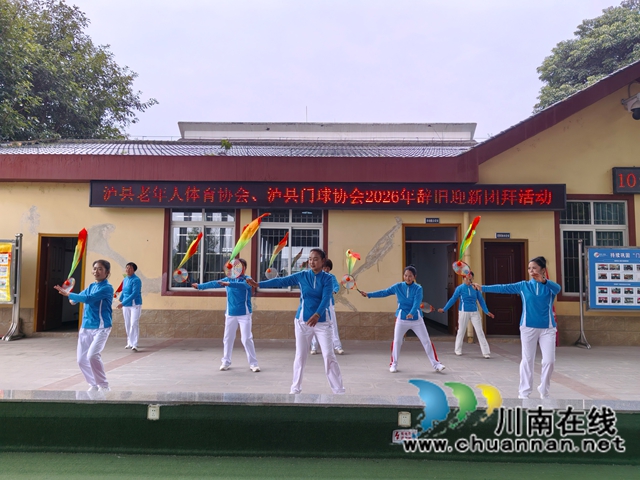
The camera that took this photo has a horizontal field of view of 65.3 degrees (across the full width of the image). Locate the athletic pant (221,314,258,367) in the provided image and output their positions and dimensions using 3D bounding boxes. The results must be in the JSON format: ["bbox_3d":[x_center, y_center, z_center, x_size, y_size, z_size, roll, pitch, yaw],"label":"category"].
[{"bbox_3d":[-1.160,1.433,7.271,0.481,0.759,0.320,0,-4,10],"label":"athletic pant"}]

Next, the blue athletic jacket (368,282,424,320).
[{"bbox_3d":[1.097,0.885,7.375,0.799,0.588,0.360,0,-4,3],"label":"blue athletic jacket"}]

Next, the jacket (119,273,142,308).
[{"bbox_3d":[-3.509,0.916,9.243,0.440,0.620,0.360,-2,-5,36],"label":"jacket"}]

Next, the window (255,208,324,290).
[{"bbox_3d":[-0.632,0.156,10.817,1.394,1.924,0.120,1,-4,1],"label":"window"}]

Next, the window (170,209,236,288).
[{"bbox_3d":[-2.532,0.143,10.857,1.350,1.904,0.120,1,-4,1],"label":"window"}]

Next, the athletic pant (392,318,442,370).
[{"bbox_3d":[1.424,1.511,7.381,0.708,0.762,0.340,0,-4,2],"label":"athletic pant"}]

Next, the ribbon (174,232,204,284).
[{"bbox_3d":[-1.829,0.244,6.900,0.328,0.678,0.200,0,-4,10],"label":"ribbon"}]

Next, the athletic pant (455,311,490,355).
[{"bbox_3d":[2.685,1.606,8.813,0.559,0.795,0.340,1,-4,0],"label":"athletic pant"}]

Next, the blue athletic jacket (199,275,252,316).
[{"bbox_3d":[-1.359,0.807,7.235,0.687,0.575,0.400,0,-4,14],"label":"blue athletic jacket"}]

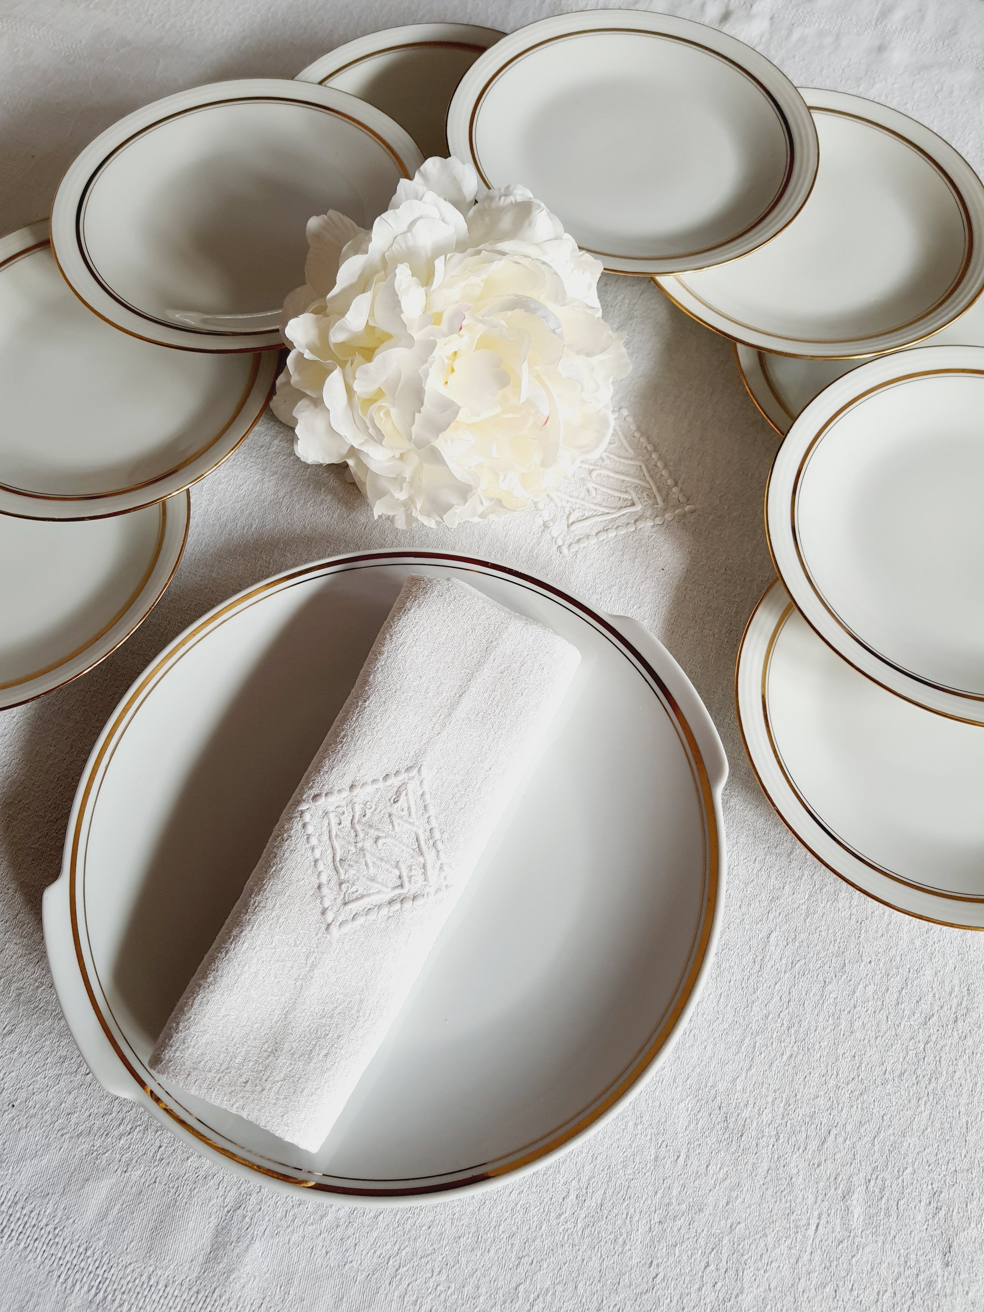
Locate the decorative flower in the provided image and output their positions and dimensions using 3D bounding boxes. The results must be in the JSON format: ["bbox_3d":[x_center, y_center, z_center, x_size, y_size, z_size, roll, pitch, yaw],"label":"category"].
[{"bbox_3d":[-0.019,-0.146,0.460,0.163,0.118,0.162,0,66,0],"label":"decorative flower"}]

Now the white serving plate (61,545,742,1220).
[{"bbox_3d":[-0.040,0.076,0.413,0.284,0.025,0.267,0,66,0],"label":"white serving plate"}]

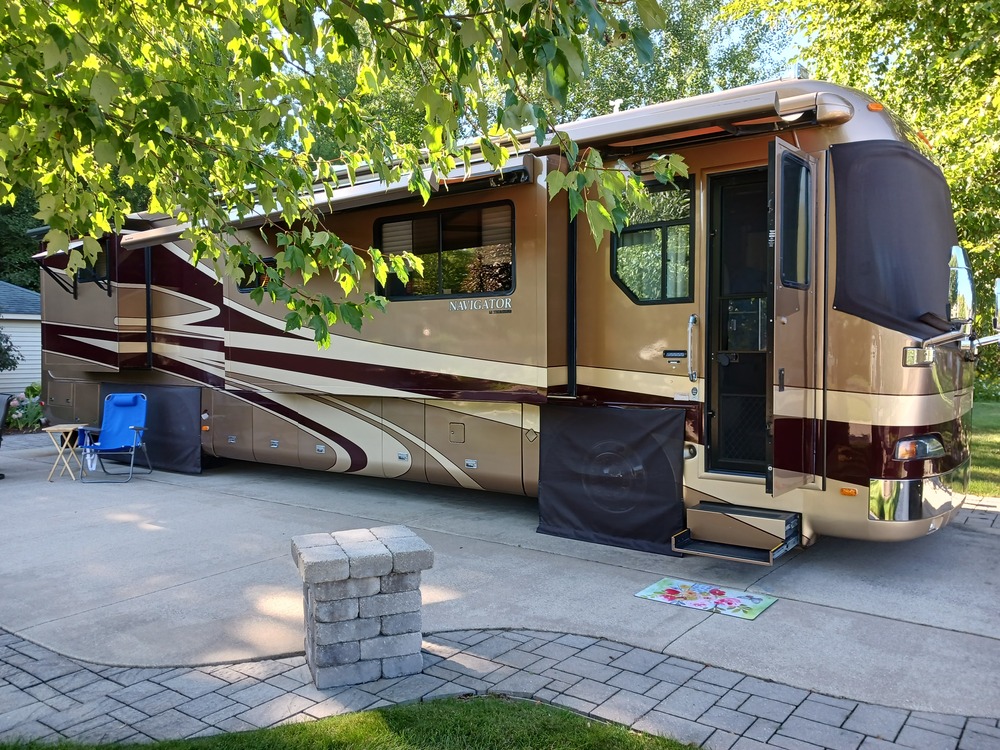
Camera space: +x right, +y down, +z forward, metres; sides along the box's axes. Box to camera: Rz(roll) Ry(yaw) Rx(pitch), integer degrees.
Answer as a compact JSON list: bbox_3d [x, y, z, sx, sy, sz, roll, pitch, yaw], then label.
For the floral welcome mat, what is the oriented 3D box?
[{"bbox_3d":[1.301,1.407,4.929,0.765,0.012,0.475,1,2,37],"label":"floral welcome mat"}]

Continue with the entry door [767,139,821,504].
[{"bbox_3d":[1.895,-0.352,5.039,0.060,2.200,0.760,1,2,41],"label":"entry door"}]

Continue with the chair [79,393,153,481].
[{"bbox_3d":[-4.750,0.775,9.680,0.650,1.030,0.710,0,1,-4],"label":"chair"}]

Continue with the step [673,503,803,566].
[{"bbox_3d":[1.637,1.096,5.445,0.730,0.280,0.500,1,2,37],"label":"step"}]

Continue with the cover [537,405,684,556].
[{"bbox_3d":[0.866,0.815,6.310,1.340,1.120,0.050,1,2,37],"label":"cover"}]

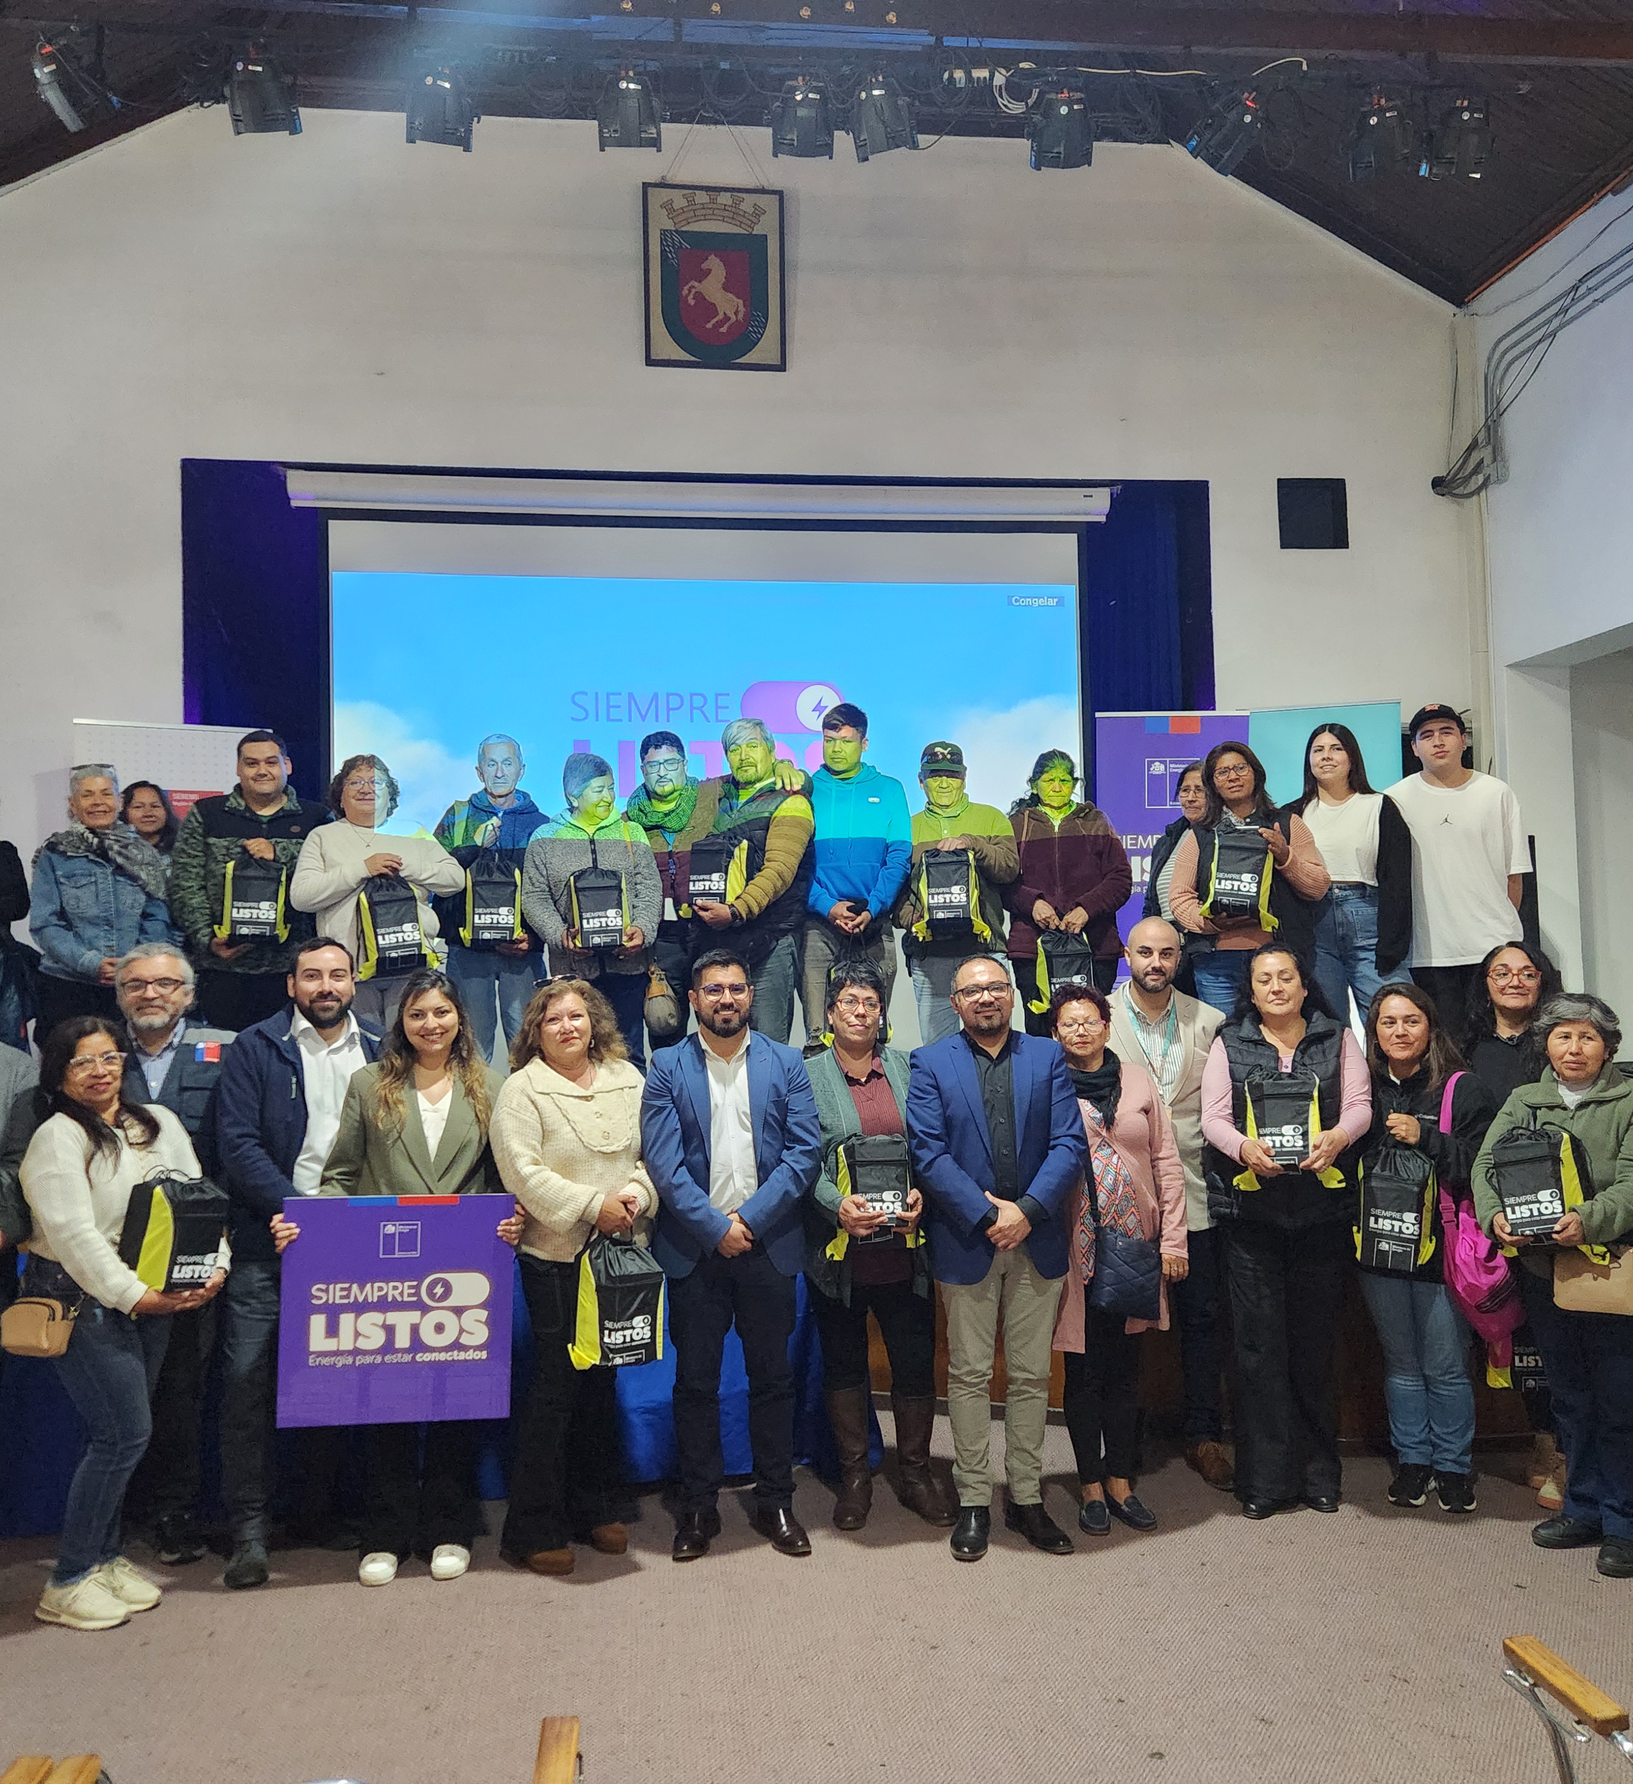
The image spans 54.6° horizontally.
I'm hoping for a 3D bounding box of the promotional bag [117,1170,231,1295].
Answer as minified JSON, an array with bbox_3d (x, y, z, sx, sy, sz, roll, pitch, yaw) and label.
[{"bbox_3d":[-1.637,0.874,4.030,0.150,0.320,0.210,-3,-11,32],"label":"promotional bag"}]

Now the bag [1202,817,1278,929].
[{"bbox_3d":[1.466,-0.061,5.470,0.230,0.360,0.150,2,-7,26],"label":"bag"}]

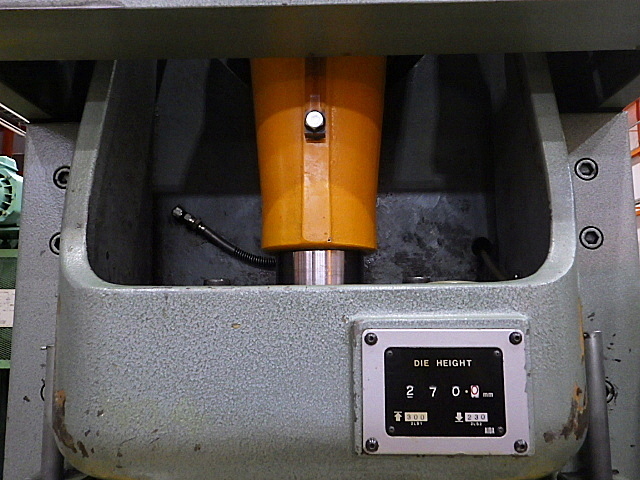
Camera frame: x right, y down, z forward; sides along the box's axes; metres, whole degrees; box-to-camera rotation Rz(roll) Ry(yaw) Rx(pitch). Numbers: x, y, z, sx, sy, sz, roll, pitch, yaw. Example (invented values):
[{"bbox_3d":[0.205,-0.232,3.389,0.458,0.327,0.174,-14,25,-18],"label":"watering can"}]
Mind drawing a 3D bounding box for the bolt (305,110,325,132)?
[{"bbox_3d":[-0.005,-0.119,0.520,0.019,0.020,0.010,-1,-7,3],"label":"bolt"}]

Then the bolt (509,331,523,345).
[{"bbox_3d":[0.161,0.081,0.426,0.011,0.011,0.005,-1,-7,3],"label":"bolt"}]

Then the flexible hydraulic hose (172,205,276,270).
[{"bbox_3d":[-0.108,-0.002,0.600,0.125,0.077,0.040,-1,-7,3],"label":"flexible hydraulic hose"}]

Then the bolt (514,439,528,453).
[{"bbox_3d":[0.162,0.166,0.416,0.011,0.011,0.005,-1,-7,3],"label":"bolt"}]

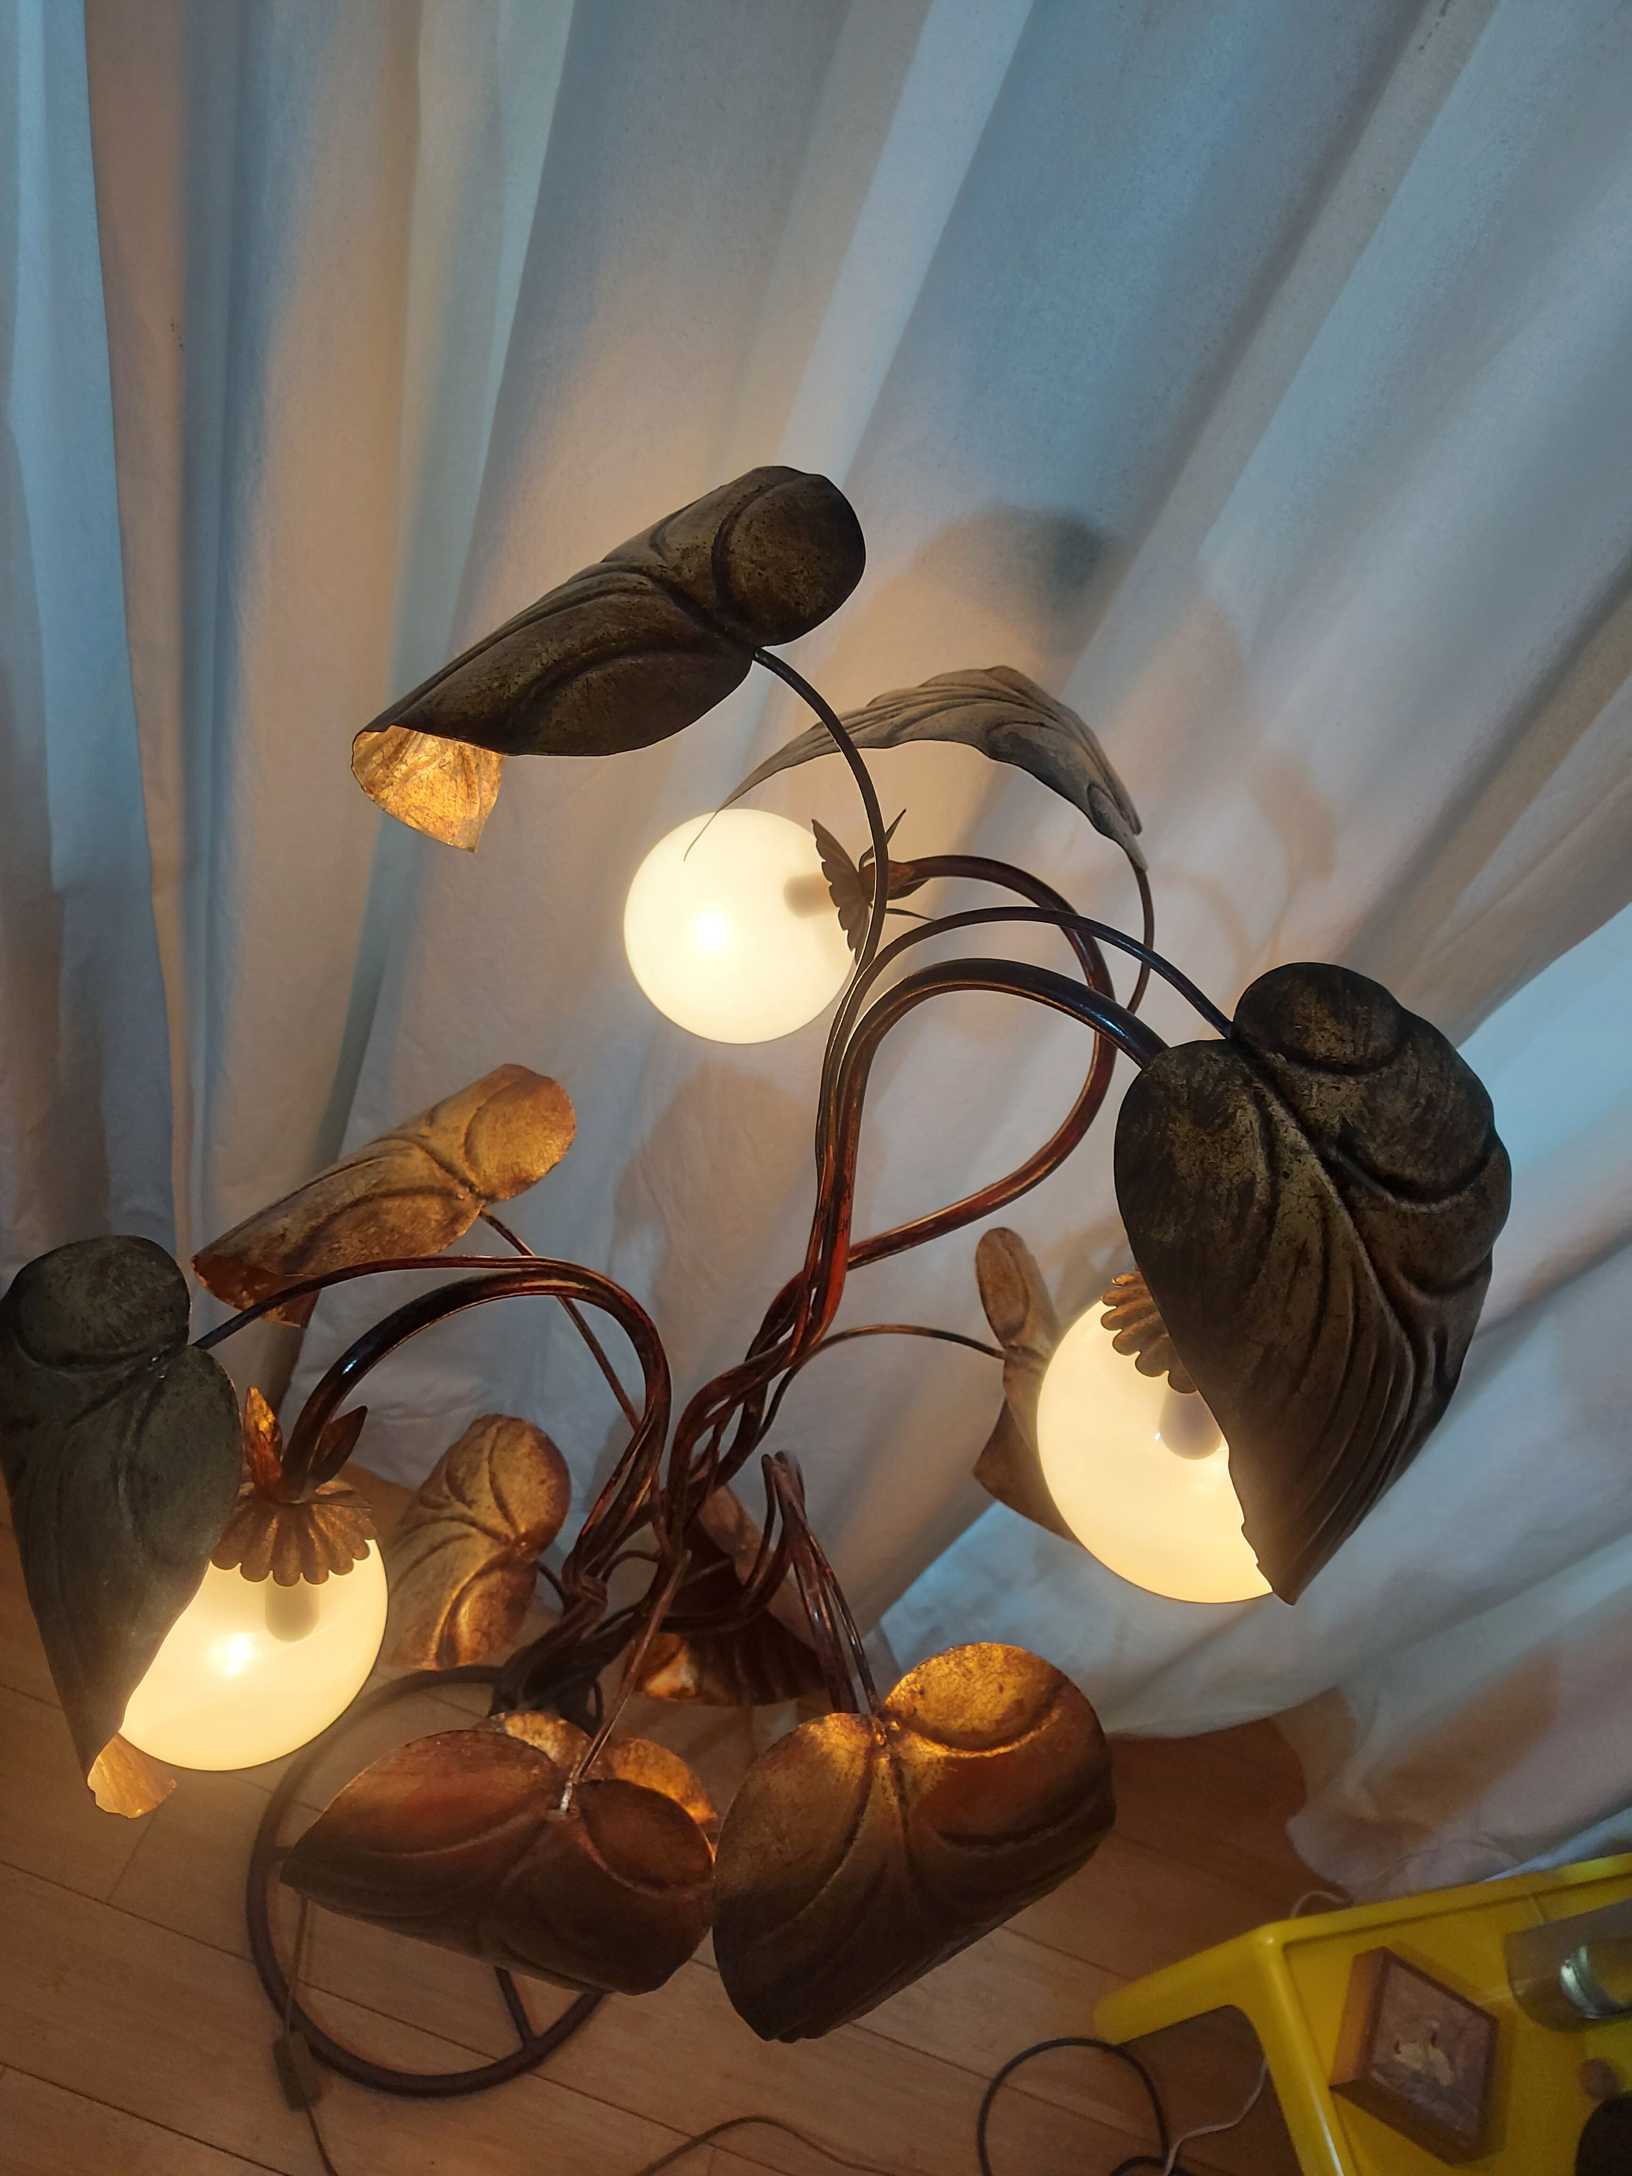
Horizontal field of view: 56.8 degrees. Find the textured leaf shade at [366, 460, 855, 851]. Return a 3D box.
[{"bbox_3d":[-0.088,-0.186,0.650,0.230,0.067,0.107,-32,38,-3],"label":"textured leaf shade"}]

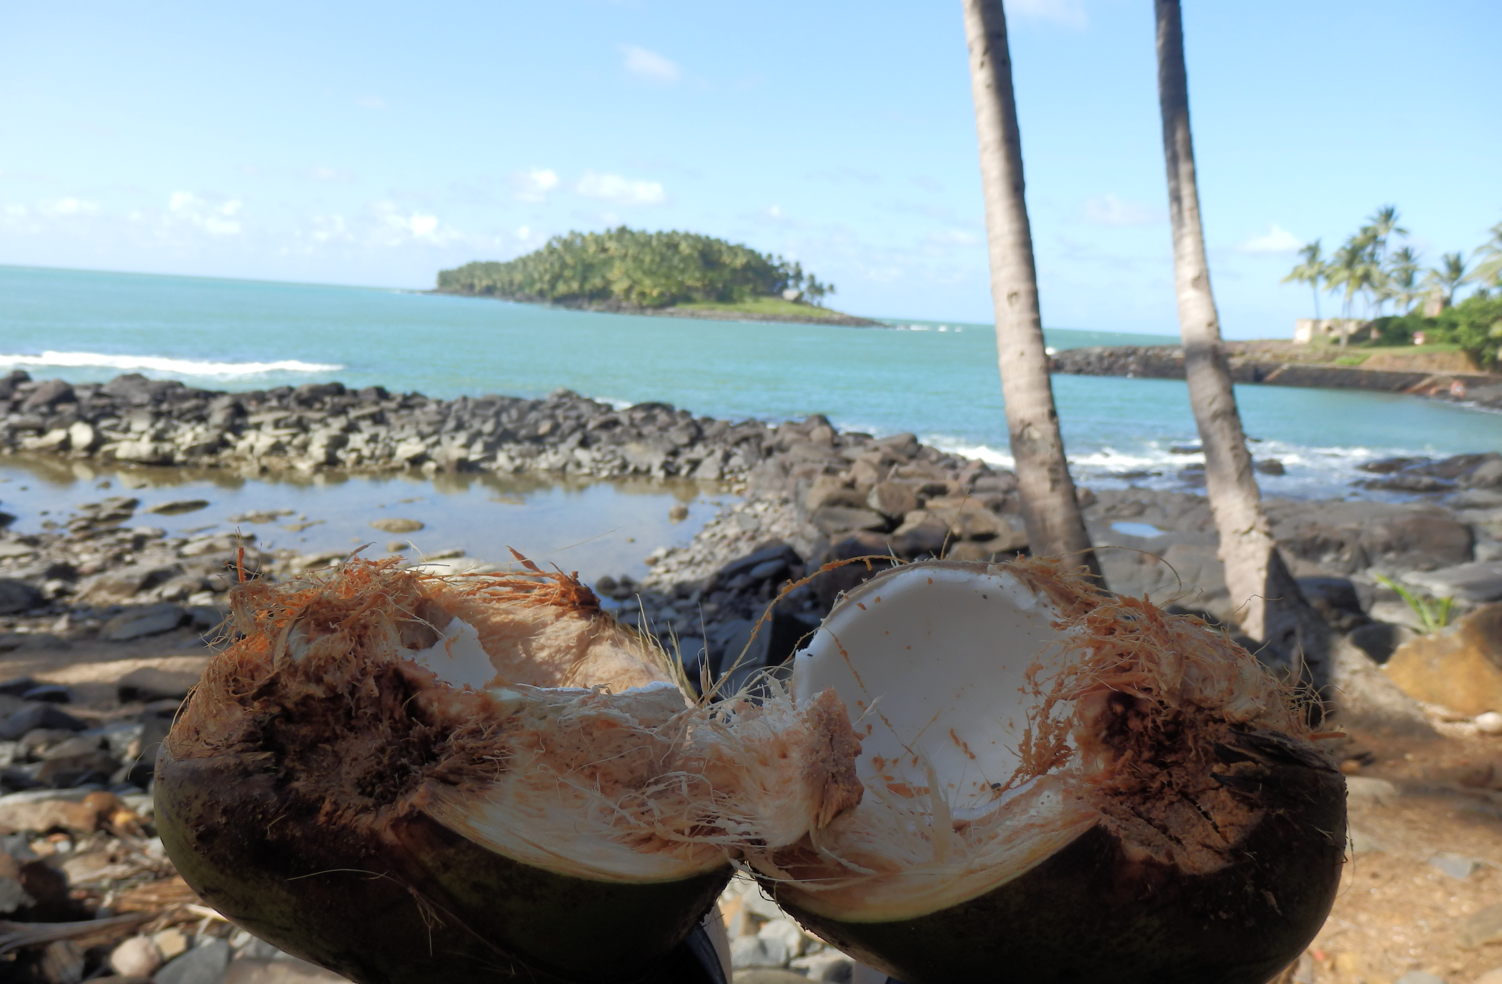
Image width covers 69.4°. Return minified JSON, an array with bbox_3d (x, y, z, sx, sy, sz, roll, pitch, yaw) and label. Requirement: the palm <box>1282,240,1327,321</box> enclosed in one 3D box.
[{"bbox_3d":[56.135,-20.494,109.924,4.590,10.066,4.590,8,10,26],"label":"palm"}]

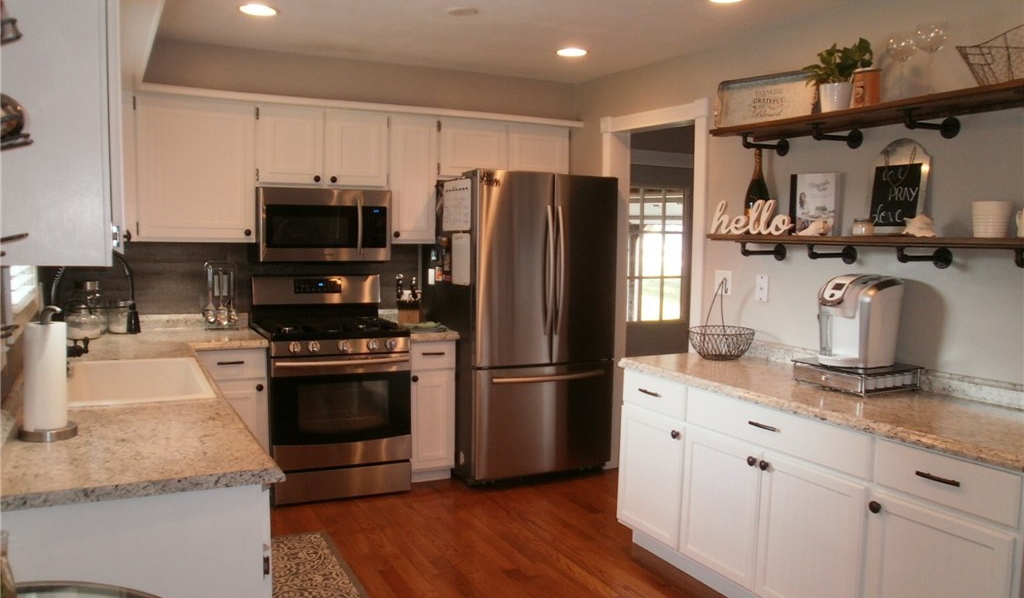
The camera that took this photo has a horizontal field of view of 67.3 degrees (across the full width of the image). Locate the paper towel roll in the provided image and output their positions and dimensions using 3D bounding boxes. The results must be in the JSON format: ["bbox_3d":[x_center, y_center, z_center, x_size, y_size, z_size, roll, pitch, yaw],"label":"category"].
[{"bbox_3d":[-1.278,0.210,2.102,0.115,0.280,0.115,-1,5,-27],"label":"paper towel roll"}]

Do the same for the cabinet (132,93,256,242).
[{"bbox_3d":[-1.785,-0.706,4.346,0.627,0.768,0.319,-1,5,-22],"label":"cabinet"}]

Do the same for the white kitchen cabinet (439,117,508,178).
[{"bbox_3d":[-0.297,-0.943,4.936,0.460,0.355,0.319,-1,5,-22],"label":"white kitchen cabinet"}]

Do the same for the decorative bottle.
[{"bbox_3d":[1.094,-0.473,3.423,0.110,0.385,0.110,-2,6,-29],"label":"decorative bottle"}]

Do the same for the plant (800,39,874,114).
[{"bbox_3d":[1.321,-0.896,3.110,0.232,0.313,0.261,-1,5,-27],"label":"plant"}]

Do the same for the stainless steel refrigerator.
[{"bbox_3d":[0.054,0.146,4.808,0.901,1.775,0.818,-1,5,-22],"label":"stainless steel refrigerator"}]

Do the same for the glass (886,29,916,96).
[{"bbox_3d":[1.397,-0.823,2.756,0.115,0.260,0.115,-2,6,-29],"label":"glass"}]

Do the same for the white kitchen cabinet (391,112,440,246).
[{"bbox_3d":[-0.656,-0.730,4.808,0.310,0.768,0.319,-1,5,-22],"label":"white kitchen cabinet"}]

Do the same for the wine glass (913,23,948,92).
[{"bbox_3d":[1.492,-0.845,2.741,0.115,0.276,0.115,-1,5,-27],"label":"wine glass"}]

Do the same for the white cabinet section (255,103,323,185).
[{"bbox_3d":[-1.306,-0.865,4.440,0.378,0.452,0.330,-2,5,-27],"label":"white cabinet section"}]

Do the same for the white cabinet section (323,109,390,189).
[{"bbox_3d":[-0.969,-0.877,4.614,0.382,0.447,0.330,-2,5,-27],"label":"white cabinet section"}]

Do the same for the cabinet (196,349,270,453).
[{"bbox_3d":[-1.589,0.662,4.298,0.376,0.859,0.601,-1,5,-24],"label":"cabinet"}]

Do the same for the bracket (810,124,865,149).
[{"bbox_3d":[1.296,-0.656,3.097,0.265,0.090,0.080,-2,6,-29],"label":"bracket"}]

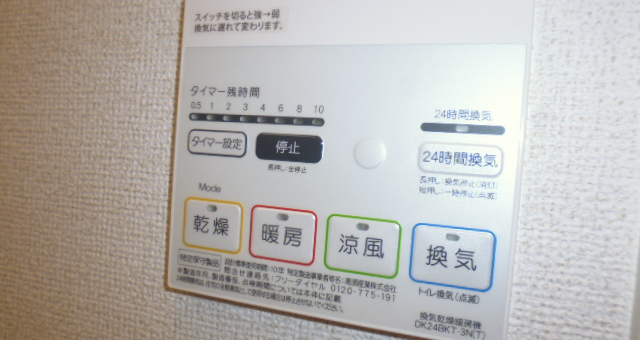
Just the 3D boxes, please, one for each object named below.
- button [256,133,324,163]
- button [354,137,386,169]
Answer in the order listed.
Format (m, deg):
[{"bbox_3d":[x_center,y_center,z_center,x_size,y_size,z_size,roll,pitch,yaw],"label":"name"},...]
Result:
[{"bbox_3d":[-0.012,-0.008,0.168,0.027,0.011,0.003,5,1,18],"label":"button"},{"bbox_3d":[0.018,-0.006,0.158,0.011,0.011,0.003,5,1,18],"label":"button"}]

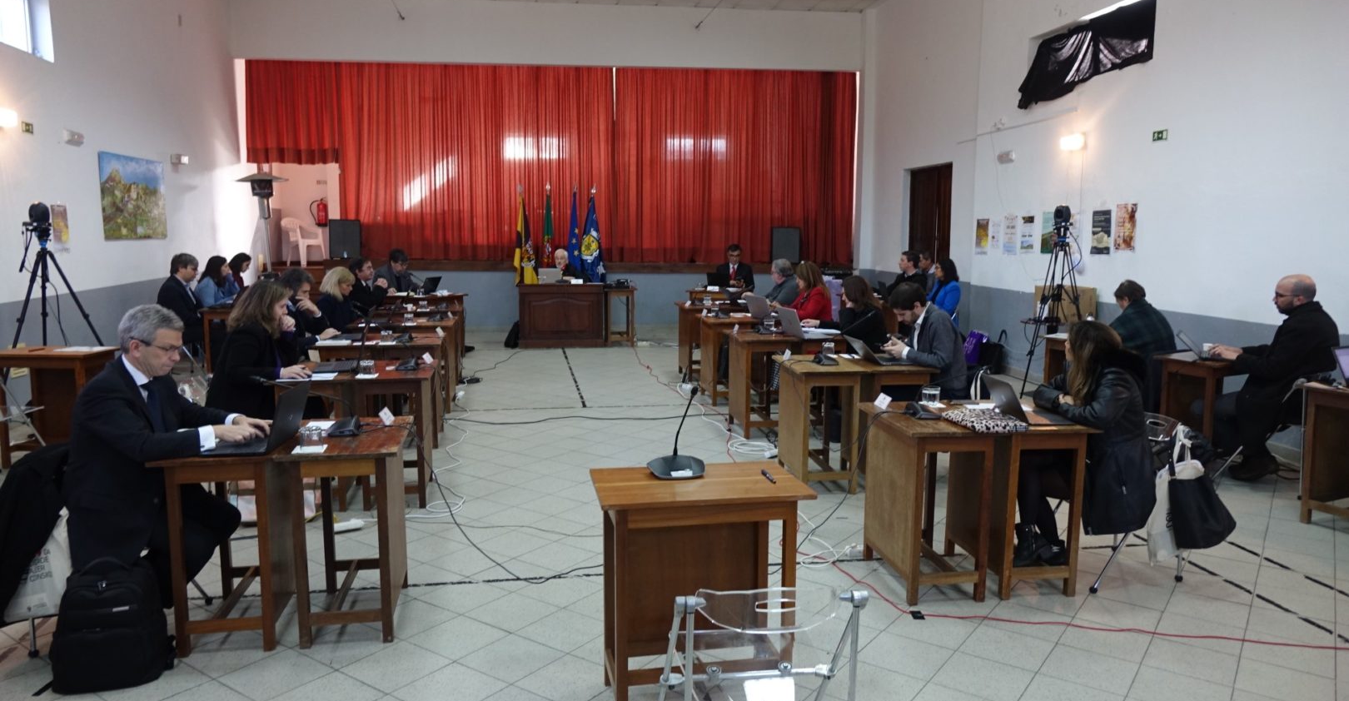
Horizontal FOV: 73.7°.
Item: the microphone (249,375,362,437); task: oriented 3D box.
[{"bbox_3d":[-1.519,0.223,3.739,0.430,0.245,0.190,-1,8,-10],"label":"microphone"}]

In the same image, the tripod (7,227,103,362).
[{"bbox_3d":[-4.810,-0.143,7.036,1.100,1.600,1.100,-2,8,-15],"label":"tripod"}]

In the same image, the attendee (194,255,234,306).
[{"bbox_3d":[-4.679,-0.306,9.486,0.750,1.310,0.500,-1,8,-5],"label":"attendee"}]

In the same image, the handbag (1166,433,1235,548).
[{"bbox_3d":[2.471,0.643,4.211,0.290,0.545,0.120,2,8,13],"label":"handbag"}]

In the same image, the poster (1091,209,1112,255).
[{"bbox_3d":[4.037,-1.114,8.508,0.012,0.420,0.290,-1,8,-8],"label":"poster"}]

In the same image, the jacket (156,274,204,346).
[{"bbox_3d":[-4.809,-0.422,8.773,0.450,0.660,0.500,0,8,-7],"label":"jacket"}]

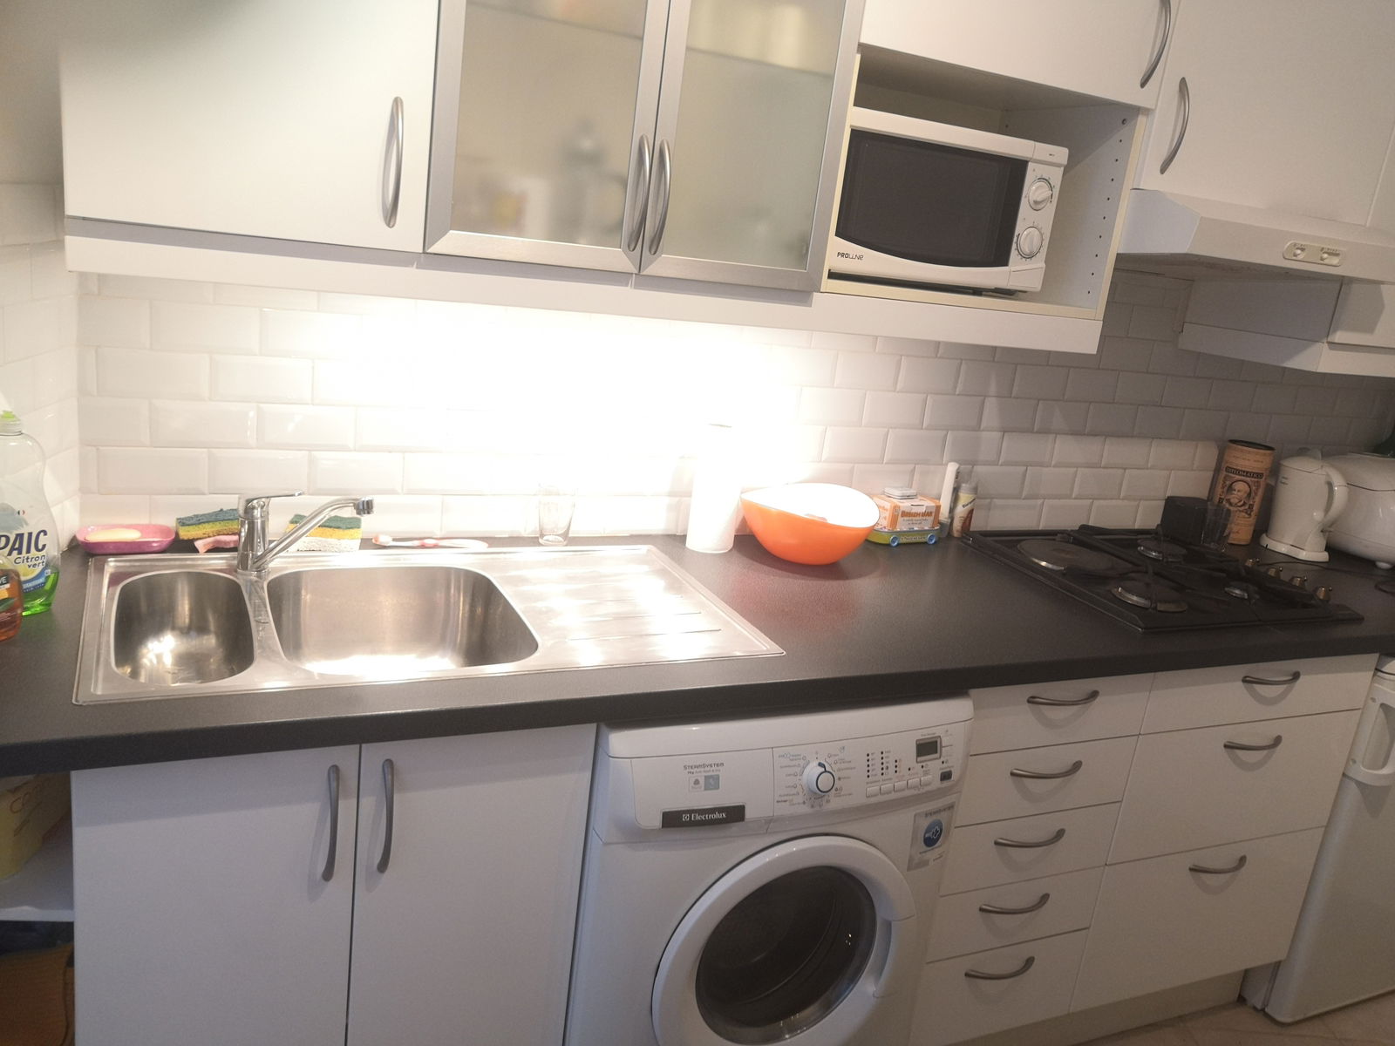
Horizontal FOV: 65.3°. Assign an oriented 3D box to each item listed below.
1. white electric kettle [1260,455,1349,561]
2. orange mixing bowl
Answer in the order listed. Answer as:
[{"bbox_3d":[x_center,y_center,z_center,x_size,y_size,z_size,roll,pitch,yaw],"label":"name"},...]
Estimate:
[{"bbox_3d":[1.422,-0.041,2.532,0.140,0.225,0.200,0,16,-25],"label":"white electric kettle"},{"bbox_3d":[0.202,0.008,2.007,0.256,0.114,0.256,6,15,-2],"label":"orange mixing bowl"}]

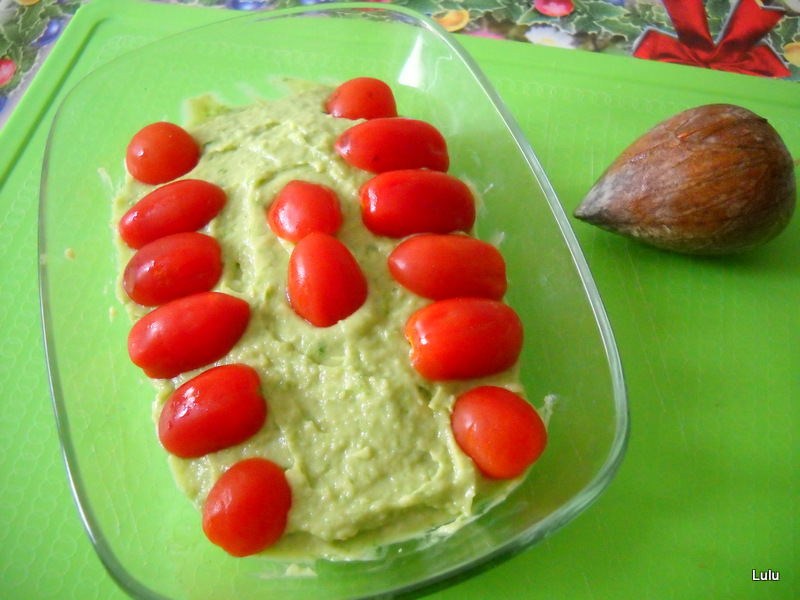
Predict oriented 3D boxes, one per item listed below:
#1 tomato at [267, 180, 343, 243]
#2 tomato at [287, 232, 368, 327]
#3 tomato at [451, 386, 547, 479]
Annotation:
[{"bbox_3d":[-0.029,-0.028,0.263,0.022,0.013,0.021,0,56,0],"label":"tomato"},{"bbox_3d":[-0.021,-0.009,0.248,0.023,0.013,0.030,-7,56,-4],"label":"tomato"},{"bbox_3d":[0.026,0.031,0.223,0.024,0.015,0.024,0,56,0],"label":"tomato"}]

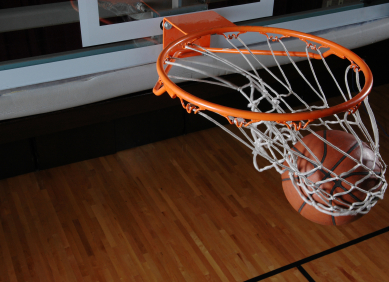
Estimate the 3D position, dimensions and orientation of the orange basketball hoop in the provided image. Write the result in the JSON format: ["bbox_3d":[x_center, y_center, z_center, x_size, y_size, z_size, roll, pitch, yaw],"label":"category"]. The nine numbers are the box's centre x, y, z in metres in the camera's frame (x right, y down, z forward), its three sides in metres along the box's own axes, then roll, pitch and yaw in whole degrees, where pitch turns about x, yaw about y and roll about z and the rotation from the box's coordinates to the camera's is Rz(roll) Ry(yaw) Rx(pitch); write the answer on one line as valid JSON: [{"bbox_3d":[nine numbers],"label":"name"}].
[{"bbox_3d":[0.135,-0.051,1.369,0.510,0.387,0.647,-14,36,-23],"label":"orange basketball hoop"}]

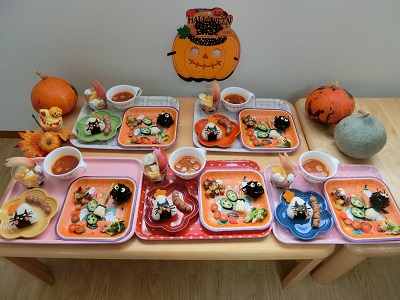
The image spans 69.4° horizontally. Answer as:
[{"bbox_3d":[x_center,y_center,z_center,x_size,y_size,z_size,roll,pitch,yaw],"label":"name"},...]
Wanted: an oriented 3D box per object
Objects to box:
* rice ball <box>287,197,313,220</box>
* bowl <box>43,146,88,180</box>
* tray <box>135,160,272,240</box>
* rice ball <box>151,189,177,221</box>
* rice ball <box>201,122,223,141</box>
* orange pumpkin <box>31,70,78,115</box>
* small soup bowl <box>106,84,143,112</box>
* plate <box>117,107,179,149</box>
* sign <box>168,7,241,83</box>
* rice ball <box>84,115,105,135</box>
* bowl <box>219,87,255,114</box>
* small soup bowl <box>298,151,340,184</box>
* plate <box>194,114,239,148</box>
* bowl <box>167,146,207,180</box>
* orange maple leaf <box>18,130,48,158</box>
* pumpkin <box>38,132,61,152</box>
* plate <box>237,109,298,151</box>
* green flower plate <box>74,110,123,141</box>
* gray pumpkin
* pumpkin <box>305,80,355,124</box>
[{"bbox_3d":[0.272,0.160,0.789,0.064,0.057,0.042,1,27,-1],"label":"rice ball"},{"bbox_3d":[-0.380,0.049,0.839,0.122,0.055,0.102,11,51,8],"label":"bowl"},{"bbox_3d":[0.011,0.134,0.804,0.350,0.019,0.246,0,50,-1],"label":"tray"},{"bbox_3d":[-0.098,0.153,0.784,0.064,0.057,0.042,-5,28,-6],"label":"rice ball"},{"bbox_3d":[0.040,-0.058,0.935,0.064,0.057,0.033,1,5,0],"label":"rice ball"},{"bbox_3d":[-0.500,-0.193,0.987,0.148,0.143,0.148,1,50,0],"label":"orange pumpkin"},{"bbox_3d":[-0.265,-0.183,1.037,0.122,0.055,0.102,-9,51,-8],"label":"small soup bowl"},{"bbox_3d":[-0.178,-0.080,1.019,0.199,0.020,0.199,1,49,-1],"label":"plate"},{"bbox_3d":[0.018,-0.365,1.041,0.265,0.283,0.012,1,49,-1],"label":"sign"},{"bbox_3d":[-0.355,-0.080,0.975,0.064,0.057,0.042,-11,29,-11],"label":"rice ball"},{"bbox_3d":[0.135,-0.174,1.037,0.122,0.055,0.102,-2,50,-3],"label":"bowl"},{"bbox_3d":[0.346,0.058,0.846,0.122,0.055,0.102,-7,50,-7],"label":"small soup bowl"},{"bbox_3d":[0.061,-0.060,1.008,0.156,0.026,0.156,1,49,-1],"label":"plate"},{"bbox_3d":[-0.034,0.050,0.883,0.116,0.060,0.116,1,49,-1],"label":"bowl"},{"bbox_3d":[-0.541,-0.017,0.956,0.105,0.020,0.108,1,49,-1],"label":"orange maple leaf"},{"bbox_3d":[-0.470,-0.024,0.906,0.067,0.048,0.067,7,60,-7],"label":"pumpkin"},{"bbox_3d":[0.239,-0.071,1.024,0.199,0.020,0.199,1,49,-1],"label":"plate"},{"bbox_3d":[-0.347,-0.076,1.009,0.156,0.026,0.156,1,49,-1],"label":"green flower plate"},{"bbox_3d":[0.490,-0.049,0.880,0.145,0.152,0.145,1,50,0],"label":"gray pumpkin"},{"bbox_3d":[0.451,-0.167,0.992,0.162,0.130,0.162,1,50,0],"label":"pumpkin"}]

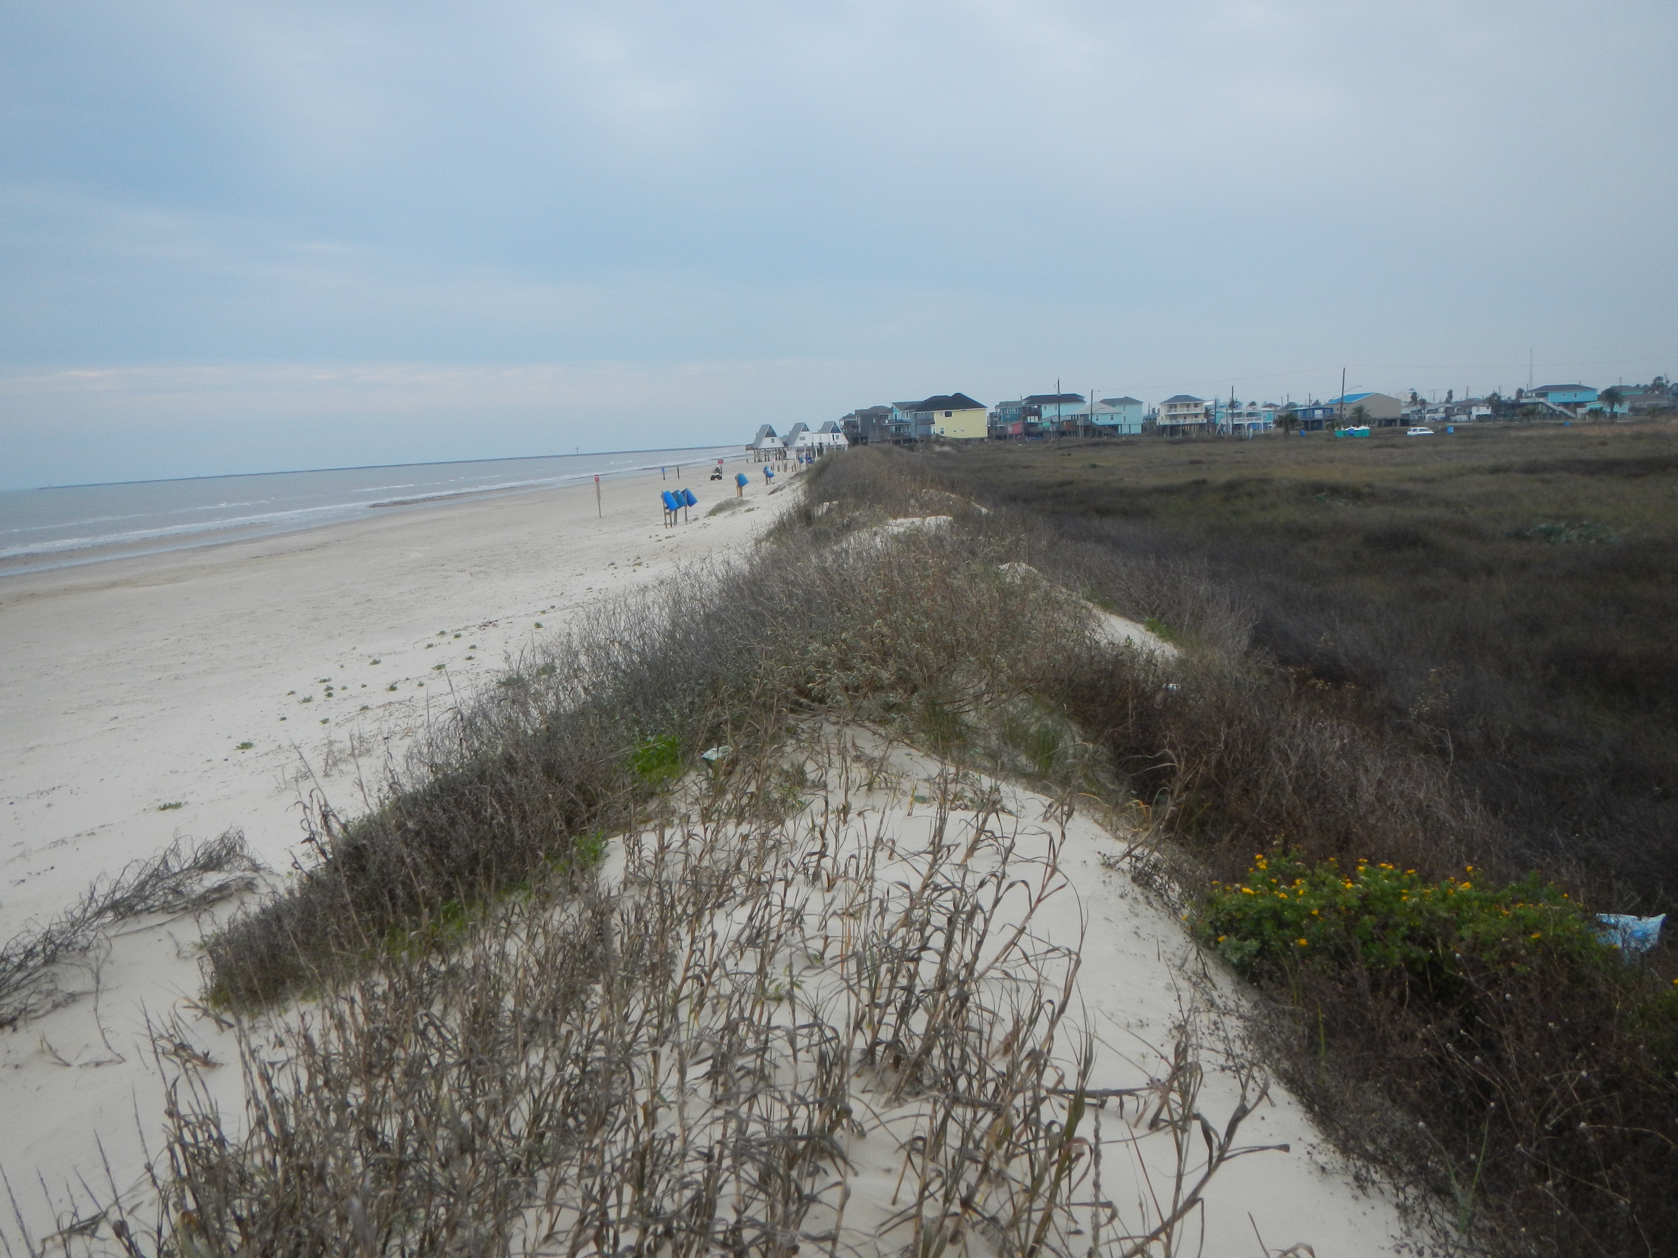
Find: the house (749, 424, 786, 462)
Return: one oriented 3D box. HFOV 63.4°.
[{"bbox_3d":[-16.308,-42.305,308.688,6.500,8.300,8.500,-6,8,-15],"label":"house"}]

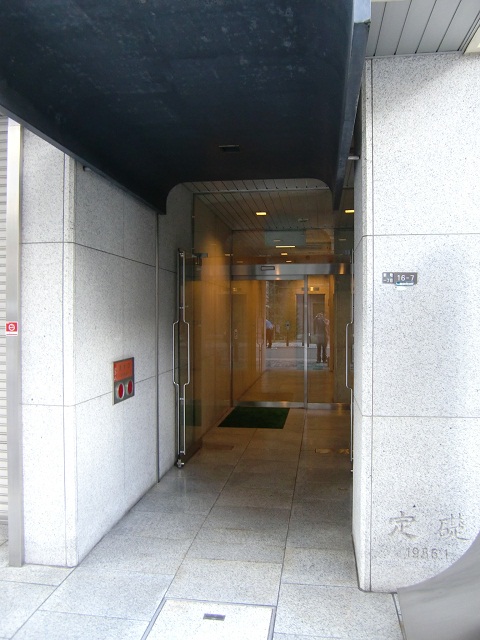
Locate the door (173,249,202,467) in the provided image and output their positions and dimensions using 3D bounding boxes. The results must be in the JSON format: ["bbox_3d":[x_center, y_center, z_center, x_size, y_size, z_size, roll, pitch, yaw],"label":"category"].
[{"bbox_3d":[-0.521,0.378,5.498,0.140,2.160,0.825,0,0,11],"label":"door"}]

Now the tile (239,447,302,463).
[{"bbox_3d":[0.338,1.466,5.581,0.606,0.025,0.452,0,0,9],"label":"tile"}]

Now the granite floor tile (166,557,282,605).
[{"bbox_3d":[-0.073,1.470,2.901,0.606,0.025,0.452,0,0,9],"label":"granite floor tile"}]

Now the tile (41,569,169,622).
[{"bbox_3d":[-0.696,1.467,2.774,0.600,0.025,0.450,0,1,9],"label":"tile"}]

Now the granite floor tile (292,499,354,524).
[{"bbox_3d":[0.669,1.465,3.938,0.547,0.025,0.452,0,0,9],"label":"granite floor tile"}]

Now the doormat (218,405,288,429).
[{"bbox_3d":[0.263,1.444,7.751,0.885,0.015,1.626,0,0,9],"label":"doormat"}]

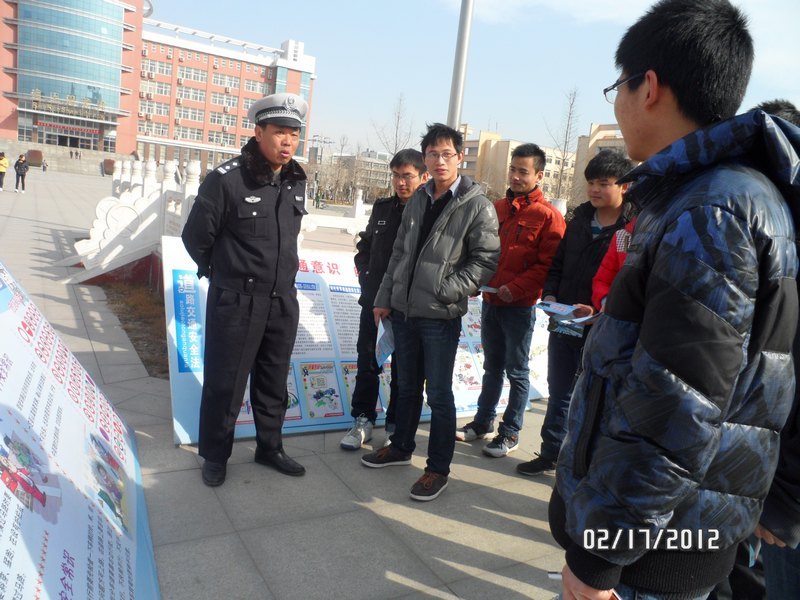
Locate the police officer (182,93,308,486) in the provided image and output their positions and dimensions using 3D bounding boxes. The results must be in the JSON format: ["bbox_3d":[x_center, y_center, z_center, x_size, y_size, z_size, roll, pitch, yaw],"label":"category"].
[{"bbox_3d":[-0.681,-0.047,2.846,0.560,1.790,0.430,-1,12,-42],"label":"police officer"}]

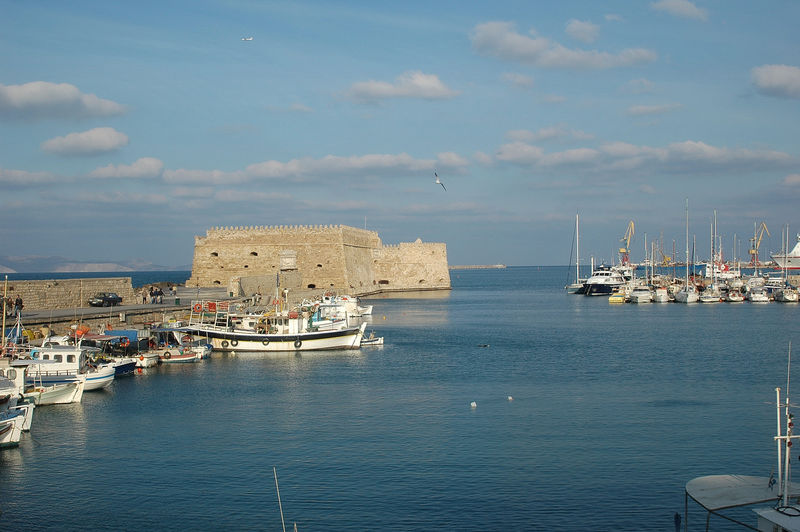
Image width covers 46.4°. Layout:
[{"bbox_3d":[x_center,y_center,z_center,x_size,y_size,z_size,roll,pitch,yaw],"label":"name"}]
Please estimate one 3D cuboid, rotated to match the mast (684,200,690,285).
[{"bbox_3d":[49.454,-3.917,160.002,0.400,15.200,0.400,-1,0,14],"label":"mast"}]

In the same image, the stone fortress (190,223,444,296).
[{"bbox_3d":[-15.294,-0.896,233.633,56.000,15.700,66.000,-1,0,4],"label":"stone fortress"}]

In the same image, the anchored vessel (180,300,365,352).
[{"bbox_3d":[-10.331,4.637,76.597,14.600,4.300,4.400,-1,0,2],"label":"anchored vessel"}]

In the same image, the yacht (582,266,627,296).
[{"bbox_3d":[43.044,3.007,199.998,5.000,6.300,18.000,-1,0,28],"label":"yacht"}]

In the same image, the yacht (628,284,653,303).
[{"bbox_3d":[42.191,4.594,162.997,3.600,3.100,10.500,-1,0,15],"label":"yacht"}]

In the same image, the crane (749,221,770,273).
[{"bbox_3d":[358.294,-20.568,930.010,22.000,42.000,11.000,-1,0,21],"label":"crane"}]

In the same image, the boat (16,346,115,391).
[{"bbox_3d":[-19.026,5.662,52.397,6.500,2.450,2.500,-1,0,10],"label":"boat"}]

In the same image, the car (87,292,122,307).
[{"bbox_3d":[-29.960,3.410,94.998,1.680,1.400,4.200,-1,0,10],"label":"car"}]

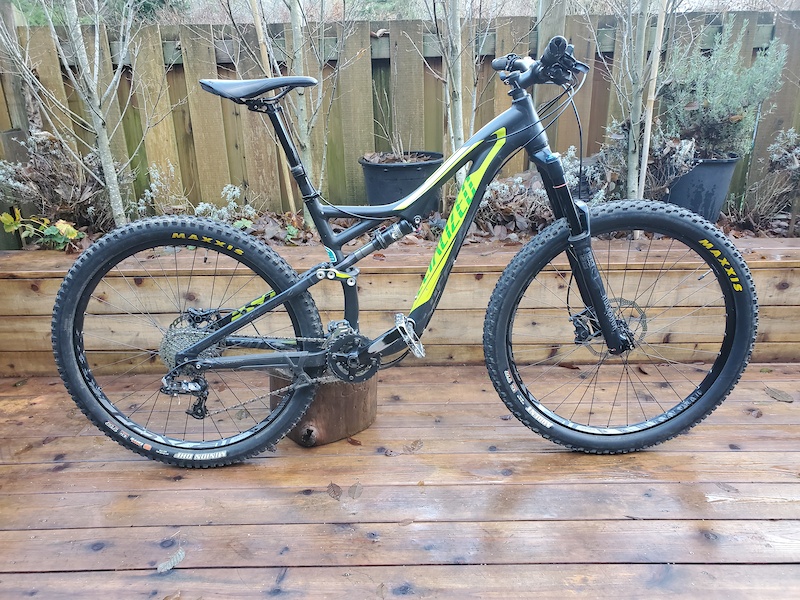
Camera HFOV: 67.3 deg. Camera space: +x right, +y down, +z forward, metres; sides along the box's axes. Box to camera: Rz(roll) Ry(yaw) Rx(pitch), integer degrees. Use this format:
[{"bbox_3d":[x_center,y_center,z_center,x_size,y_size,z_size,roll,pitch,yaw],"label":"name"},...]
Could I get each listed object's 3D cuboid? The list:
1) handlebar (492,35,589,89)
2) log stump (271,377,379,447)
[{"bbox_3d":[0.323,-0.548,1.427,0.163,0.094,0.739,-2,18,0],"label":"handlebar"},{"bbox_3d":[-0.250,0.303,1.952,0.347,0.194,0.335,-1,18,1],"label":"log stump"}]

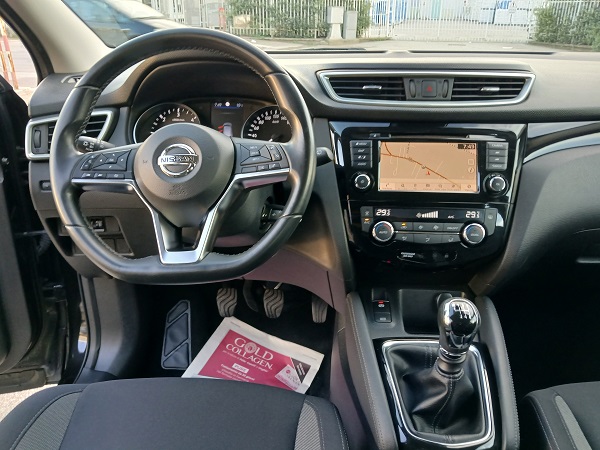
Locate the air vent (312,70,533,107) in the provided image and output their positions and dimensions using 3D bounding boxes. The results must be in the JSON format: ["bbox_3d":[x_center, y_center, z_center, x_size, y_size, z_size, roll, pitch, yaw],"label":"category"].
[{"bbox_3d":[0.198,-0.213,0.718,0.332,0.054,0.045,2,3,4],"label":"air vent"}]

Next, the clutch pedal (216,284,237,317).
[{"bbox_3d":[-0.198,0.205,1.230,0.055,0.080,0.030,2,-13,4],"label":"clutch pedal"}]

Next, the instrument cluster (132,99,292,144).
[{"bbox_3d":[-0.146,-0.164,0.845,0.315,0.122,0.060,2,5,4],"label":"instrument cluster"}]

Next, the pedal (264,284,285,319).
[{"bbox_3d":[-0.069,0.209,1.230,0.055,0.080,0.030,2,-13,4],"label":"pedal"}]

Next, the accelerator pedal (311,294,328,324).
[{"bbox_3d":[0.054,0.231,1.258,0.046,0.095,0.028,2,-17,4],"label":"accelerator pedal"}]

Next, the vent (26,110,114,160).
[{"bbox_3d":[-0.381,-0.154,0.770,0.150,0.078,0.045,-2,10,-5],"label":"vent"}]

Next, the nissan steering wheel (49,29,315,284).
[{"bbox_3d":[-0.162,-0.096,0.666,0.370,0.355,0.117,2,1,4],"label":"nissan steering wheel"}]

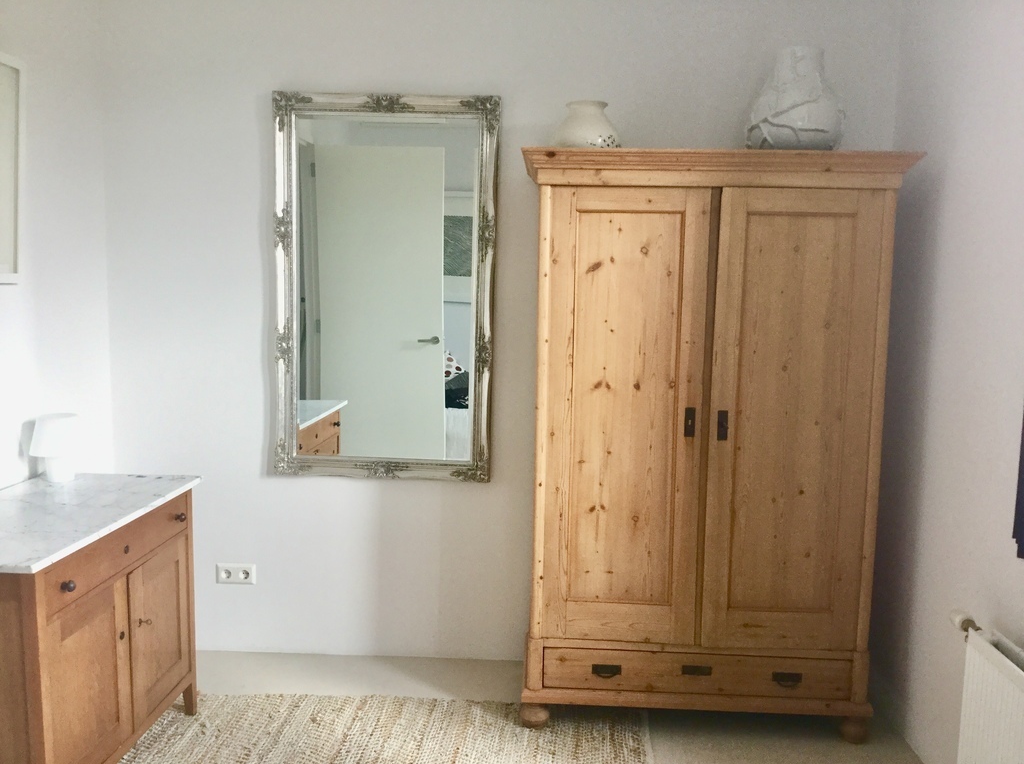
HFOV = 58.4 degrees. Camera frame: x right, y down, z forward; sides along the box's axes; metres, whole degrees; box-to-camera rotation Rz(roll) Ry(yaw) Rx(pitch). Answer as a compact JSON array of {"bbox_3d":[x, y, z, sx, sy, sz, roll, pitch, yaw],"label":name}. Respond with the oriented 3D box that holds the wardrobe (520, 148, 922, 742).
[{"bbox_3d":[0.600,0.200,3.023,1.155,1.803,0.580,1,6,3],"label":"wardrobe"}]

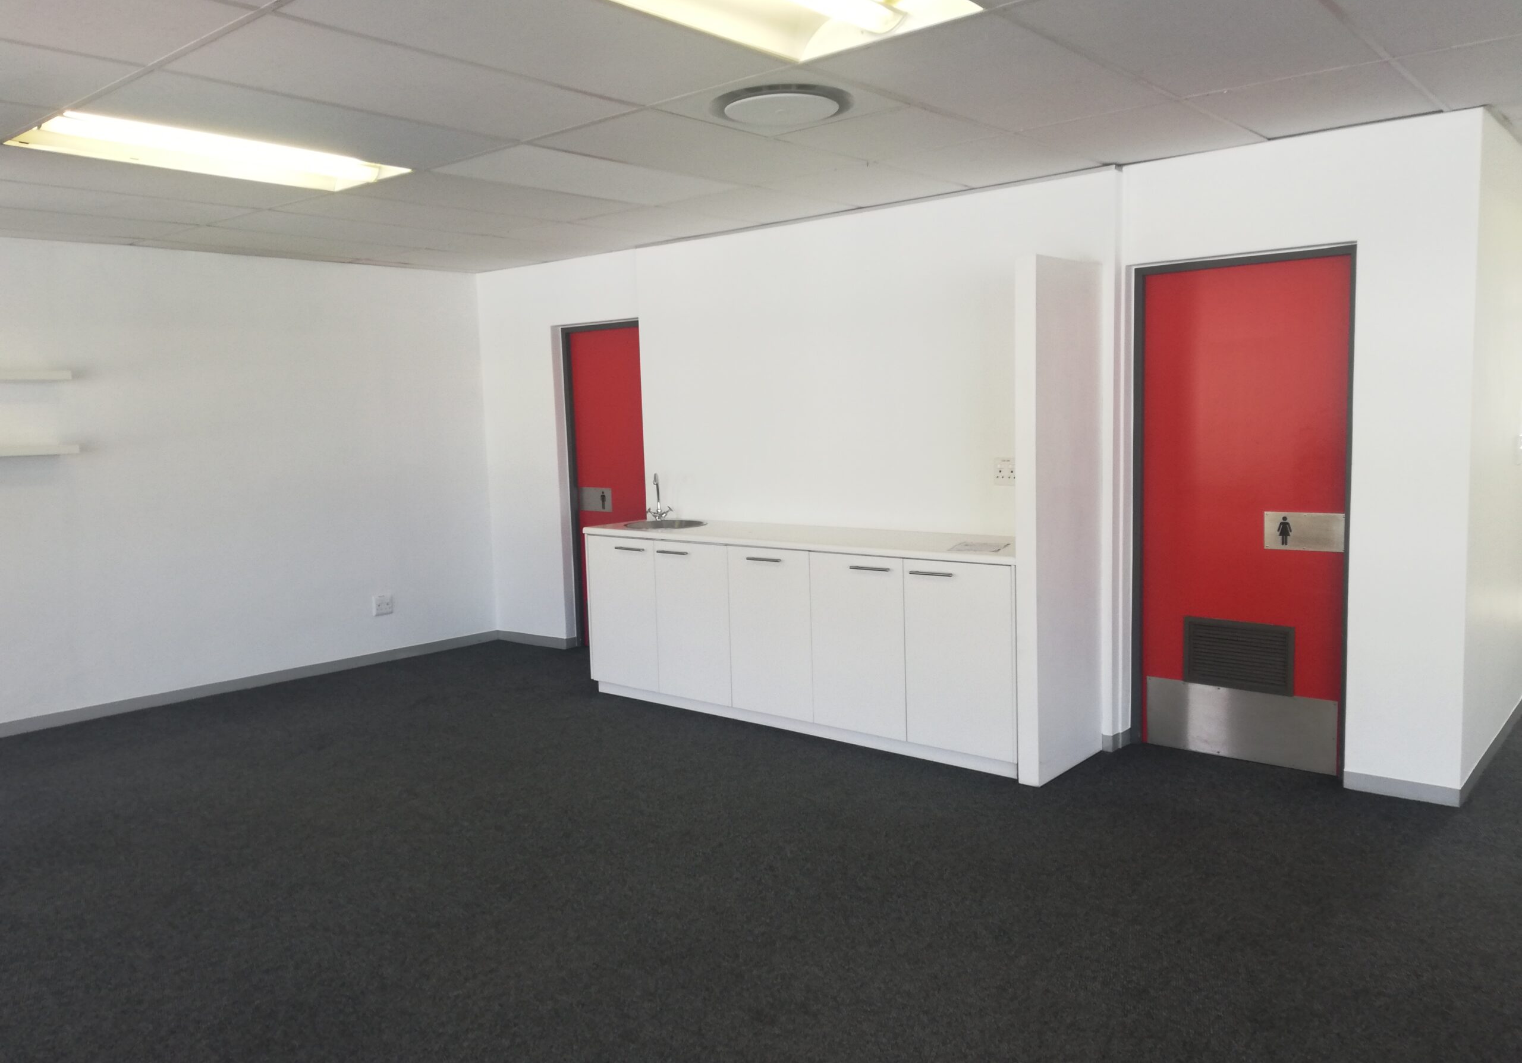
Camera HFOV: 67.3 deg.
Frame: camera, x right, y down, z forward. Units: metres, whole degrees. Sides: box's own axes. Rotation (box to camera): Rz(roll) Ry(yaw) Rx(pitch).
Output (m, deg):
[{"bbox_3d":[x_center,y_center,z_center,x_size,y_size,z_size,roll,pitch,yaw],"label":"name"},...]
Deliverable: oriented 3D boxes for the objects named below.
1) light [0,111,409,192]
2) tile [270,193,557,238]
[{"bbox_3d":[-1.889,-1.352,4.016,0.588,0.080,1.188,3,8,40],"label":"light"},{"bbox_3d":[-1.572,-1.470,5.315,0.588,0.020,1.188,3,8,40],"label":"tile"}]

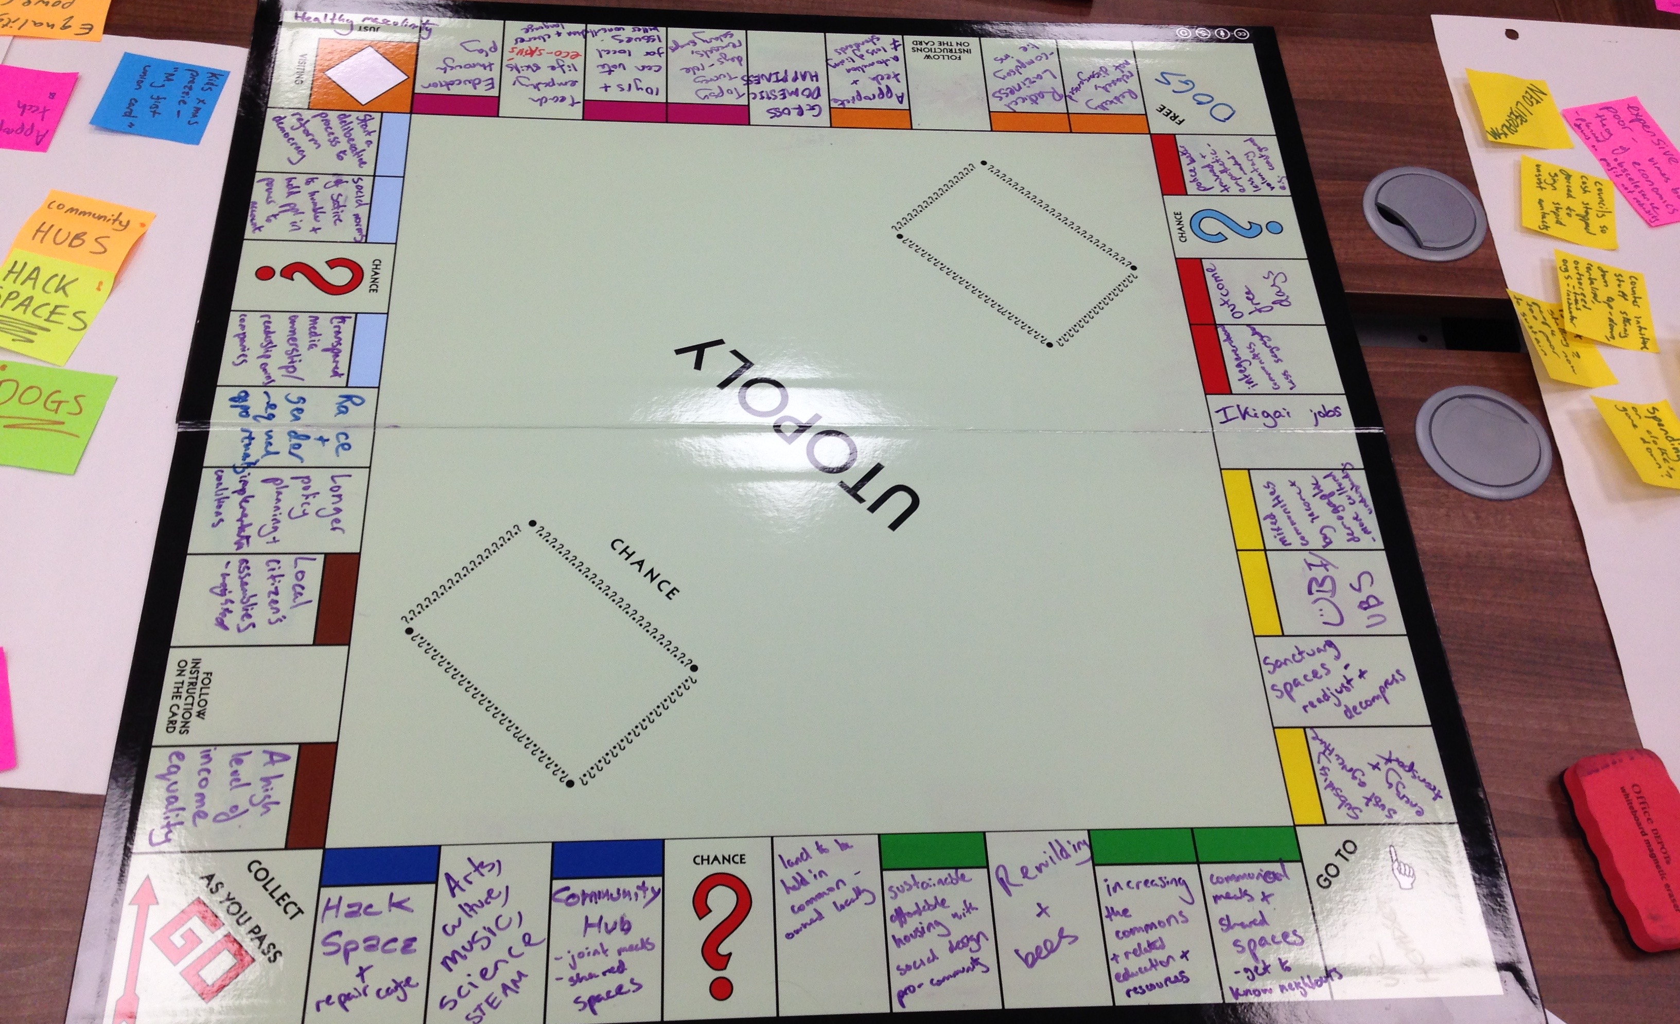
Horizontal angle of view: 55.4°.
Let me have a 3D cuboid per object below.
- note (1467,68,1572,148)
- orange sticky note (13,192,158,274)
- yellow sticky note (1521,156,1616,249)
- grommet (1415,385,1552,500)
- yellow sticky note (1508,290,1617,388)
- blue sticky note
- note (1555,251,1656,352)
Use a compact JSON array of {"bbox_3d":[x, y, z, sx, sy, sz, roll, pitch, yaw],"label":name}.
[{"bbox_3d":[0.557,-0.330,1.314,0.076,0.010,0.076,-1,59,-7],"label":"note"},{"bbox_3d":[-0.529,-0.192,1.111,0.076,0.013,0.073,14,59,2],"label":"orange sticky note"},{"bbox_3d":[0.578,-0.245,1.267,0.077,0.006,0.076,13,59,2],"label":"yellow sticky note"},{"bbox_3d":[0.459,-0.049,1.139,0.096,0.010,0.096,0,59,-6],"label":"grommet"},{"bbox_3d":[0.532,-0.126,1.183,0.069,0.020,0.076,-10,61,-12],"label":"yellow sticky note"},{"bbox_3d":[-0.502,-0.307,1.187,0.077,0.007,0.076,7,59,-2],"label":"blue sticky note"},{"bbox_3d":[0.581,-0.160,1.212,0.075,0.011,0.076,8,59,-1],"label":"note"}]

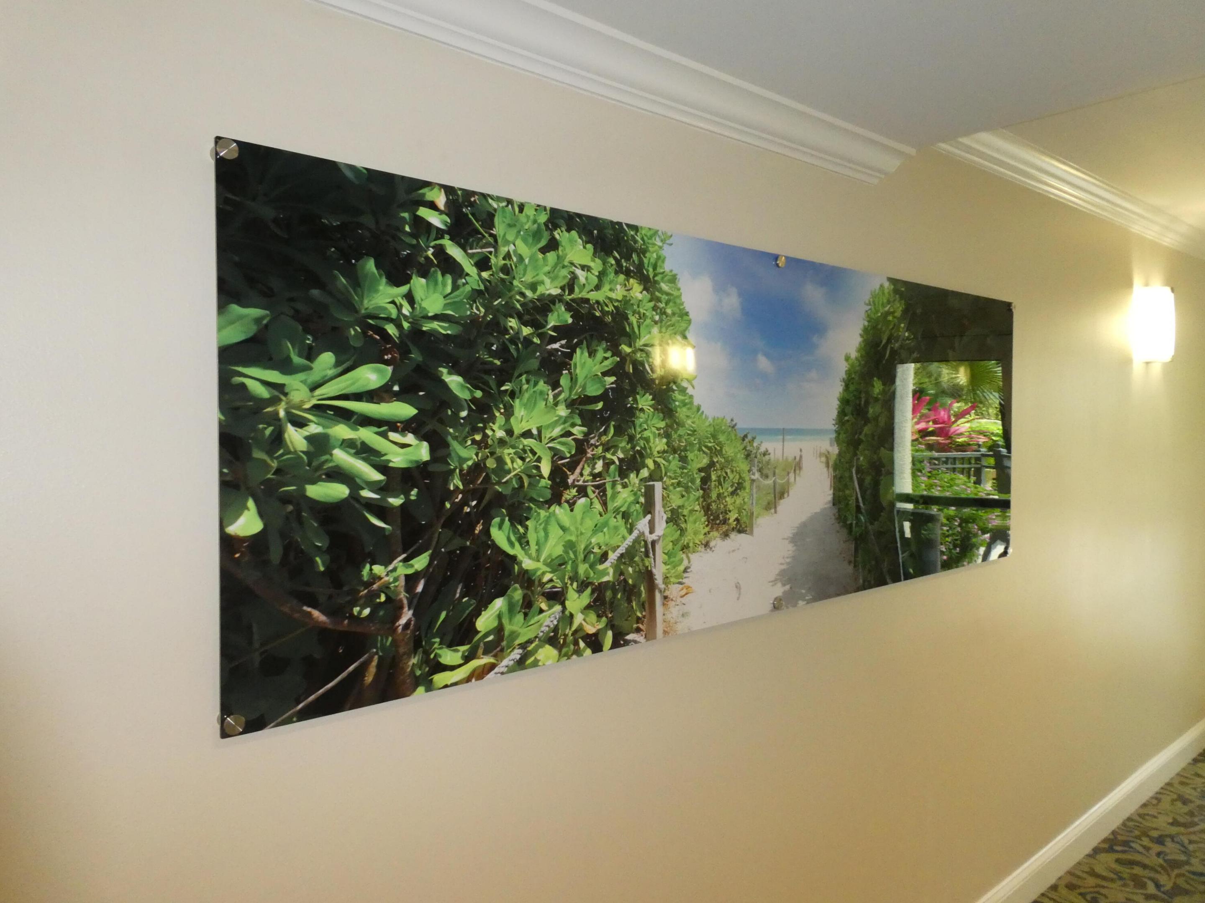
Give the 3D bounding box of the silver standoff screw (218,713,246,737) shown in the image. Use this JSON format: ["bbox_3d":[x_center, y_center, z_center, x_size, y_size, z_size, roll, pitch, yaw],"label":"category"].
[{"bbox_3d":[-0.481,0.351,1.083,0.025,0.025,0.031,-2,3,-41],"label":"silver standoff screw"}]

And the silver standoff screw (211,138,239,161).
[{"bbox_3d":[-0.478,-0.379,1.057,0.025,0.025,0.031,-2,3,-41],"label":"silver standoff screw"}]

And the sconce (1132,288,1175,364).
[{"bbox_3d":[2.200,-0.500,3.304,0.275,0.280,0.097,-2,3,-41],"label":"sconce"}]

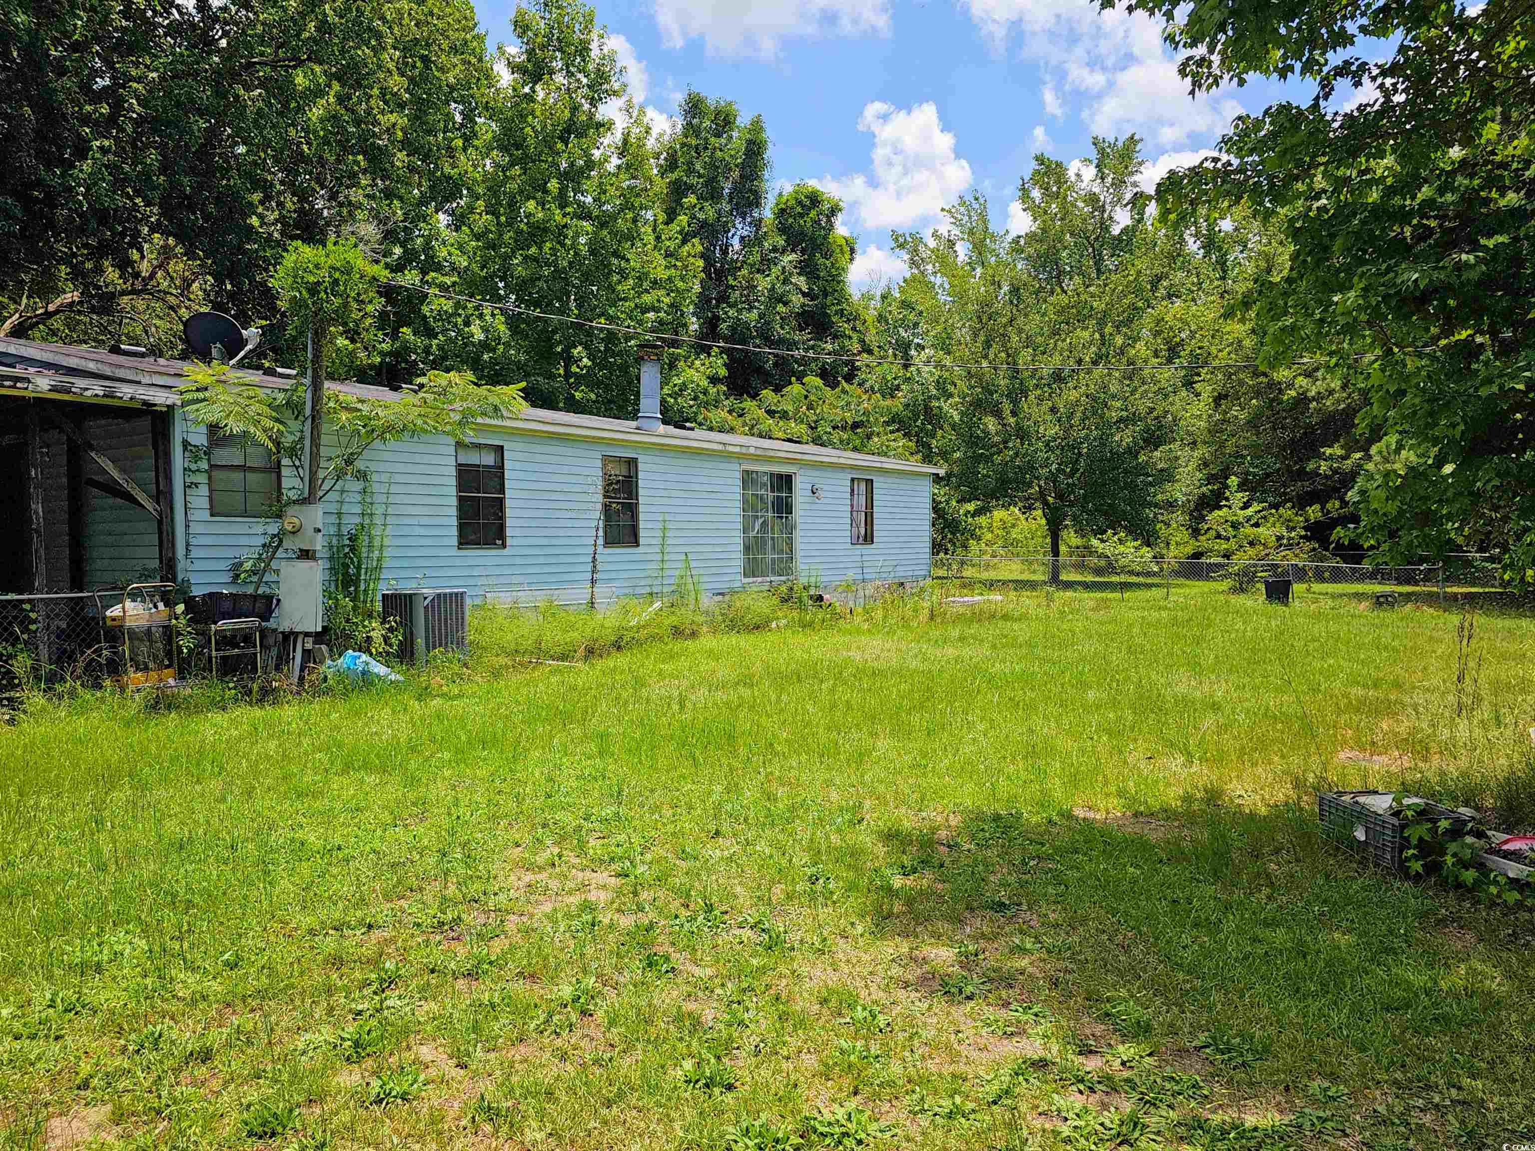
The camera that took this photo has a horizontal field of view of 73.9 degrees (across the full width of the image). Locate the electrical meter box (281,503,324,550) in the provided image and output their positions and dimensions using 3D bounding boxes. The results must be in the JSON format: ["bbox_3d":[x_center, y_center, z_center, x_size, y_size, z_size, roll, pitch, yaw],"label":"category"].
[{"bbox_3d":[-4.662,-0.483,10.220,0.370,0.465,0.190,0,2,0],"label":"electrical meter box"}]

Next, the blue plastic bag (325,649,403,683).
[{"bbox_3d":[-4.326,0.978,10.950,0.740,0.310,0.500,0,2,0],"label":"blue plastic bag"}]

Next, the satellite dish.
[{"bbox_3d":[-6.970,-3.019,13.000,0.780,0.660,0.550,0,2,7],"label":"satellite dish"}]

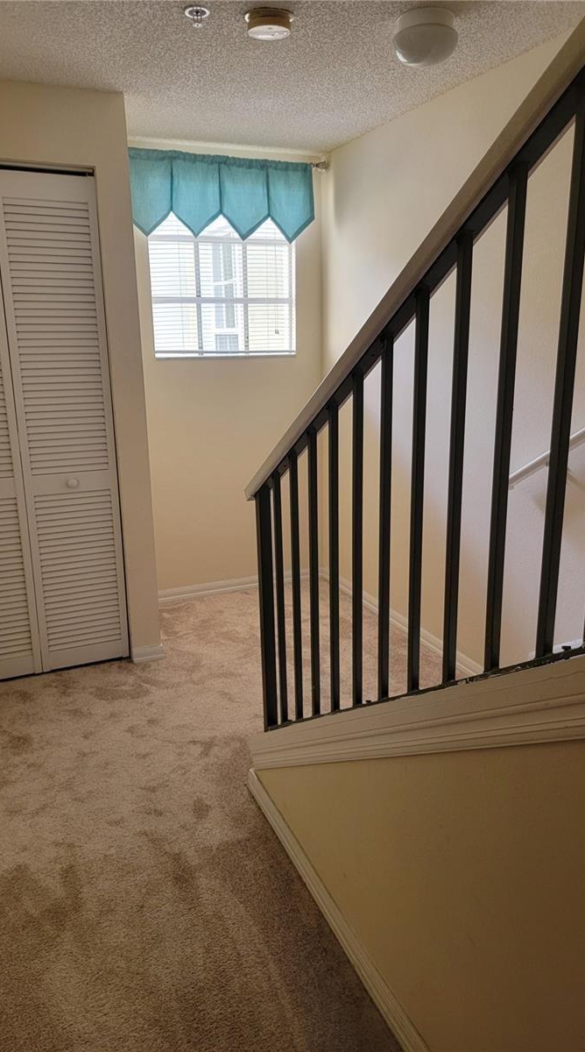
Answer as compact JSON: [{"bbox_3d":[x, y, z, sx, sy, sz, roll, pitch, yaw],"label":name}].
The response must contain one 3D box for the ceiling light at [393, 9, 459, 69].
[{"bbox_3d":[0.390,-1.419,2.143,0.188,0.120,0.188,0,16,0],"label":"ceiling light"}]

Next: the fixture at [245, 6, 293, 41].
[{"bbox_3d":[-0.065,-1.438,2.091,0.139,0.048,0.139,0,16,0],"label":"fixture"}]

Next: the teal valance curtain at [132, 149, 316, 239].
[{"bbox_3d":[-0.356,-1.634,3.649,1.008,0.398,0.060,-7,17,-22],"label":"teal valance curtain"}]

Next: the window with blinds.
[{"bbox_3d":[-0.358,-1.303,3.834,0.790,0.789,0.080,-7,17,-22],"label":"window with blinds"}]

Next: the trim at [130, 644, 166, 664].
[{"bbox_3d":[-0.667,0.596,3.396,0.150,0.068,0.020,-7,17,-22],"label":"trim"}]

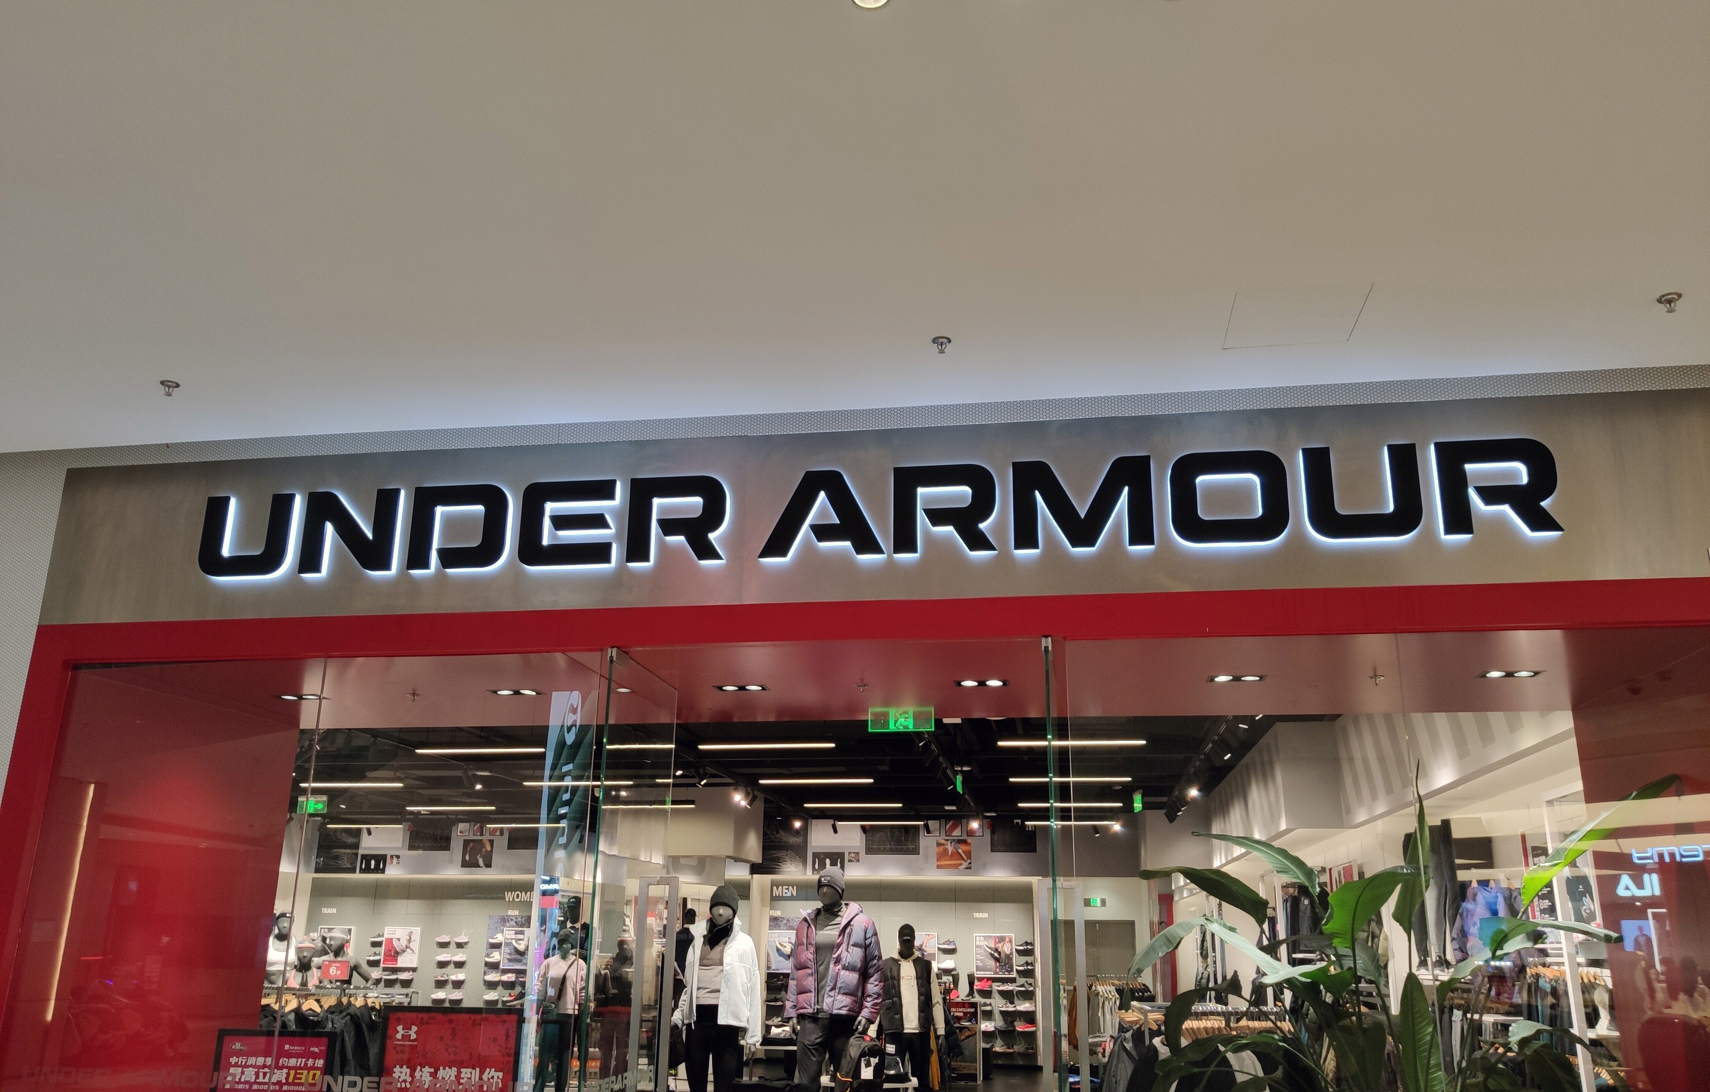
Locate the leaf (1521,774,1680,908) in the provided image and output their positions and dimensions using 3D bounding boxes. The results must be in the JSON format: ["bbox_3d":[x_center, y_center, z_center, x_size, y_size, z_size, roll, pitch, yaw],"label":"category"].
[{"bbox_3d":[3.047,1.190,5.279,0.848,0.180,0.250,-37,-19,-3],"label":"leaf"}]

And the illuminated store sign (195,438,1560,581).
[{"bbox_3d":[-0.131,-0.148,5.372,5.725,0.365,0.090,-2,-18,9],"label":"illuminated store sign"}]

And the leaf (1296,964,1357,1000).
[{"bbox_3d":[1.917,1.770,5.229,0.228,0.134,0.180,-2,-18,9],"label":"leaf"}]

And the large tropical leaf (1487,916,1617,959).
[{"bbox_3d":[2.817,1.583,5.194,0.480,0.156,0.220,-2,-18,9],"label":"large tropical leaf"}]

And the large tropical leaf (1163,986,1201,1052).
[{"bbox_3d":[1.379,1.994,5.406,0.127,0.250,0.130,-2,-18,9],"label":"large tropical leaf"}]

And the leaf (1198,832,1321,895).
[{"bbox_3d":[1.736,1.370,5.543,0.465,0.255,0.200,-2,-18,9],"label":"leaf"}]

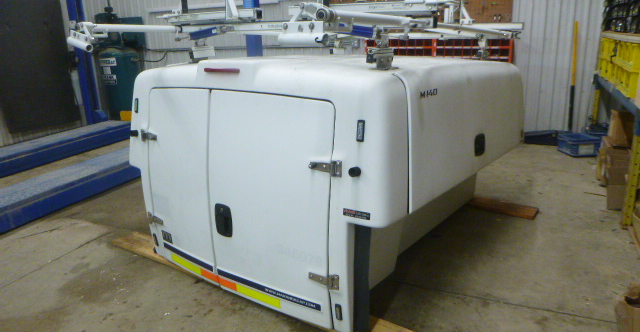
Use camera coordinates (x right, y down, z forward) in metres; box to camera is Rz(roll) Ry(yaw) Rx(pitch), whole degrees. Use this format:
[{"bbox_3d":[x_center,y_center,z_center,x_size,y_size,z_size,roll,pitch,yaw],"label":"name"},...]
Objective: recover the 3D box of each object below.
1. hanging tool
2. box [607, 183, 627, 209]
[{"bbox_3d":[3.464,-1.199,6.341,0.045,1.525,0.045,5,15,26],"label":"hanging tool"},{"bbox_3d":[2.386,0.223,3.585,0.250,0.190,0.270,6,16,30],"label":"box"}]

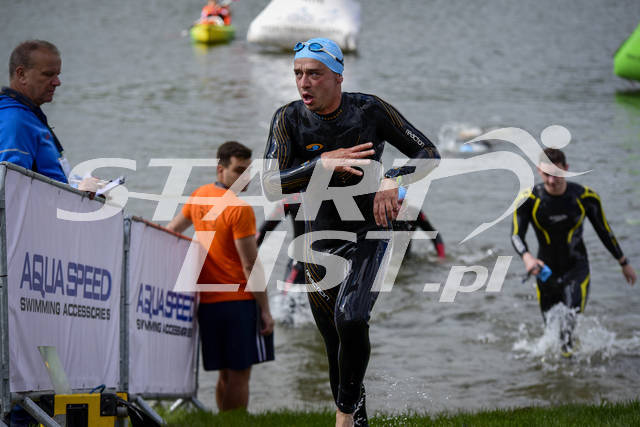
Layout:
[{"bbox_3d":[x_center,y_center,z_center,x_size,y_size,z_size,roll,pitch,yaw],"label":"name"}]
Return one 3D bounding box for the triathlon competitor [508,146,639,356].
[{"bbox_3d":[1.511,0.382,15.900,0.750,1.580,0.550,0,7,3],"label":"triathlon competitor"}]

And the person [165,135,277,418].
[{"bbox_3d":[-0.567,0.427,15.200,0.580,1.700,0.480,5,9,37],"label":"person"}]

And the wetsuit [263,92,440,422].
[{"bbox_3d":[0.116,0.187,9.800,0.640,1.270,0.580,2,7,14],"label":"wetsuit"}]

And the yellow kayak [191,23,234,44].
[{"bbox_3d":[-1.949,-3.282,48.500,0.760,0.380,3.400,0,7,1],"label":"yellow kayak"}]

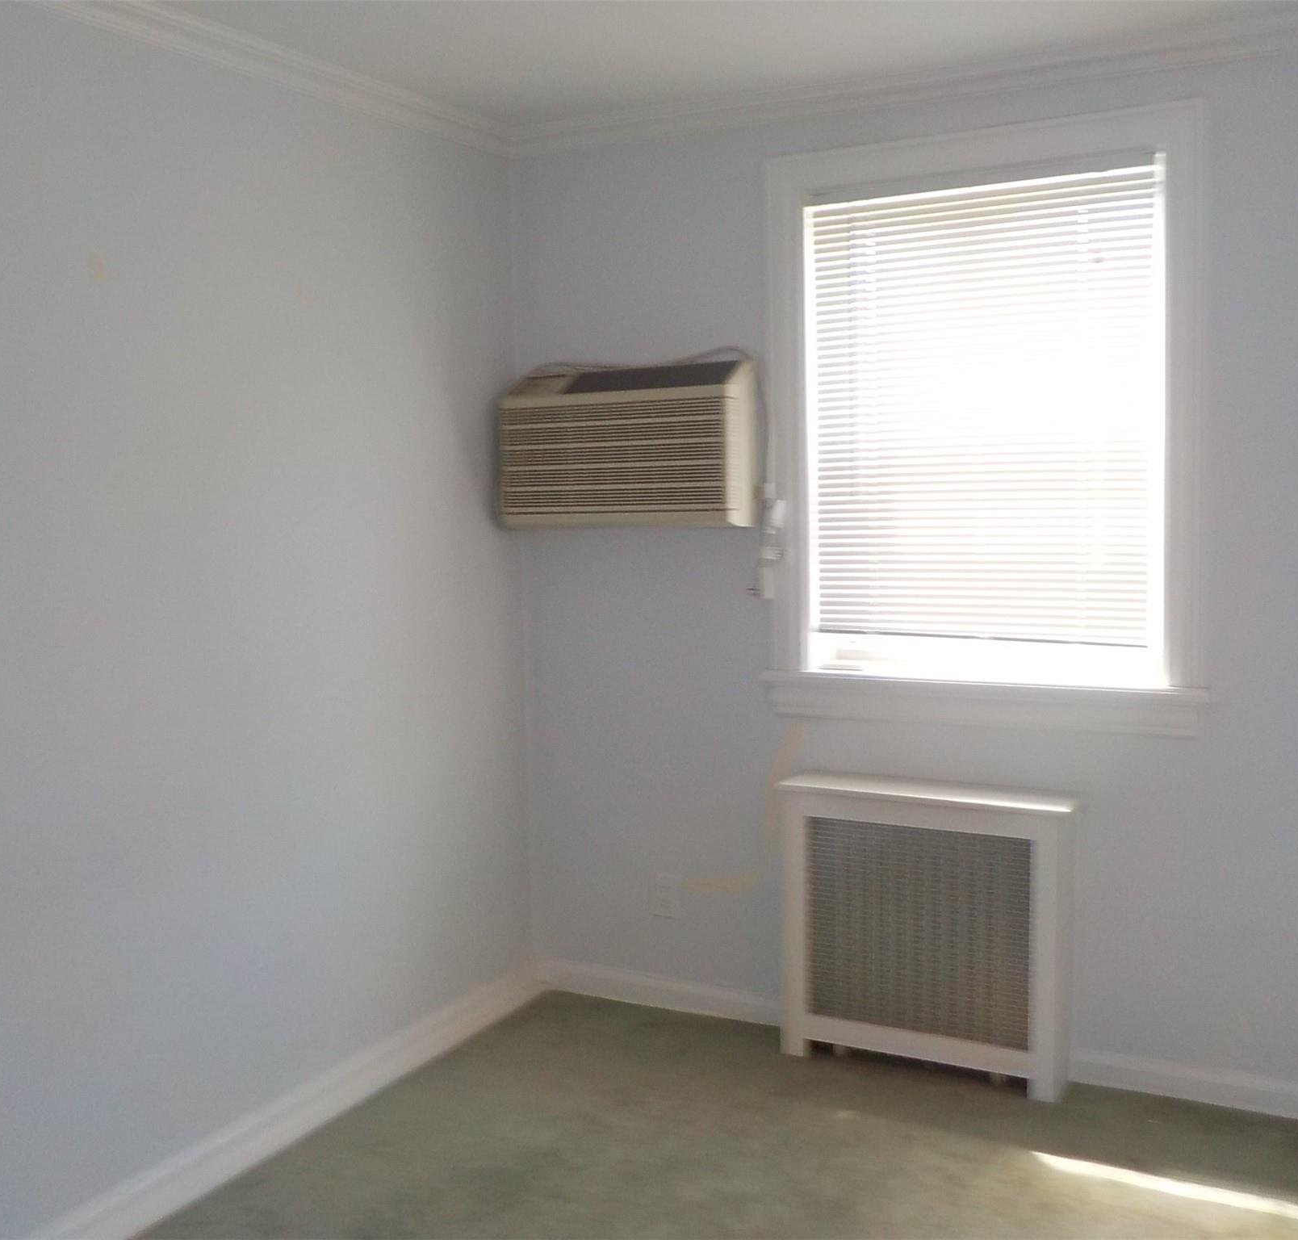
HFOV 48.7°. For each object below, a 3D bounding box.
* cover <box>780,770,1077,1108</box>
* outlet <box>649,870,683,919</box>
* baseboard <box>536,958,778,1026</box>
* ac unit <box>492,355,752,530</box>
[{"bbox_3d":[0.664,0.738,3.409,0.690,0.685,0.168,2,7,28],"label":"cover"},{"bbox_3d":[0.047,0.738,3.840,0.073,0.117,0.009,2,7,28],"label":"outlet"},{"bbox_3d":[0.030,1.007,3.880,0.752,0.086,0.015,2,7,28],"label":"baseboard"},{"bbox_3d":[-0.065,-0.438,3.670,0.670,0.407,0.175,2,7,28],"label":"ac unit"}]

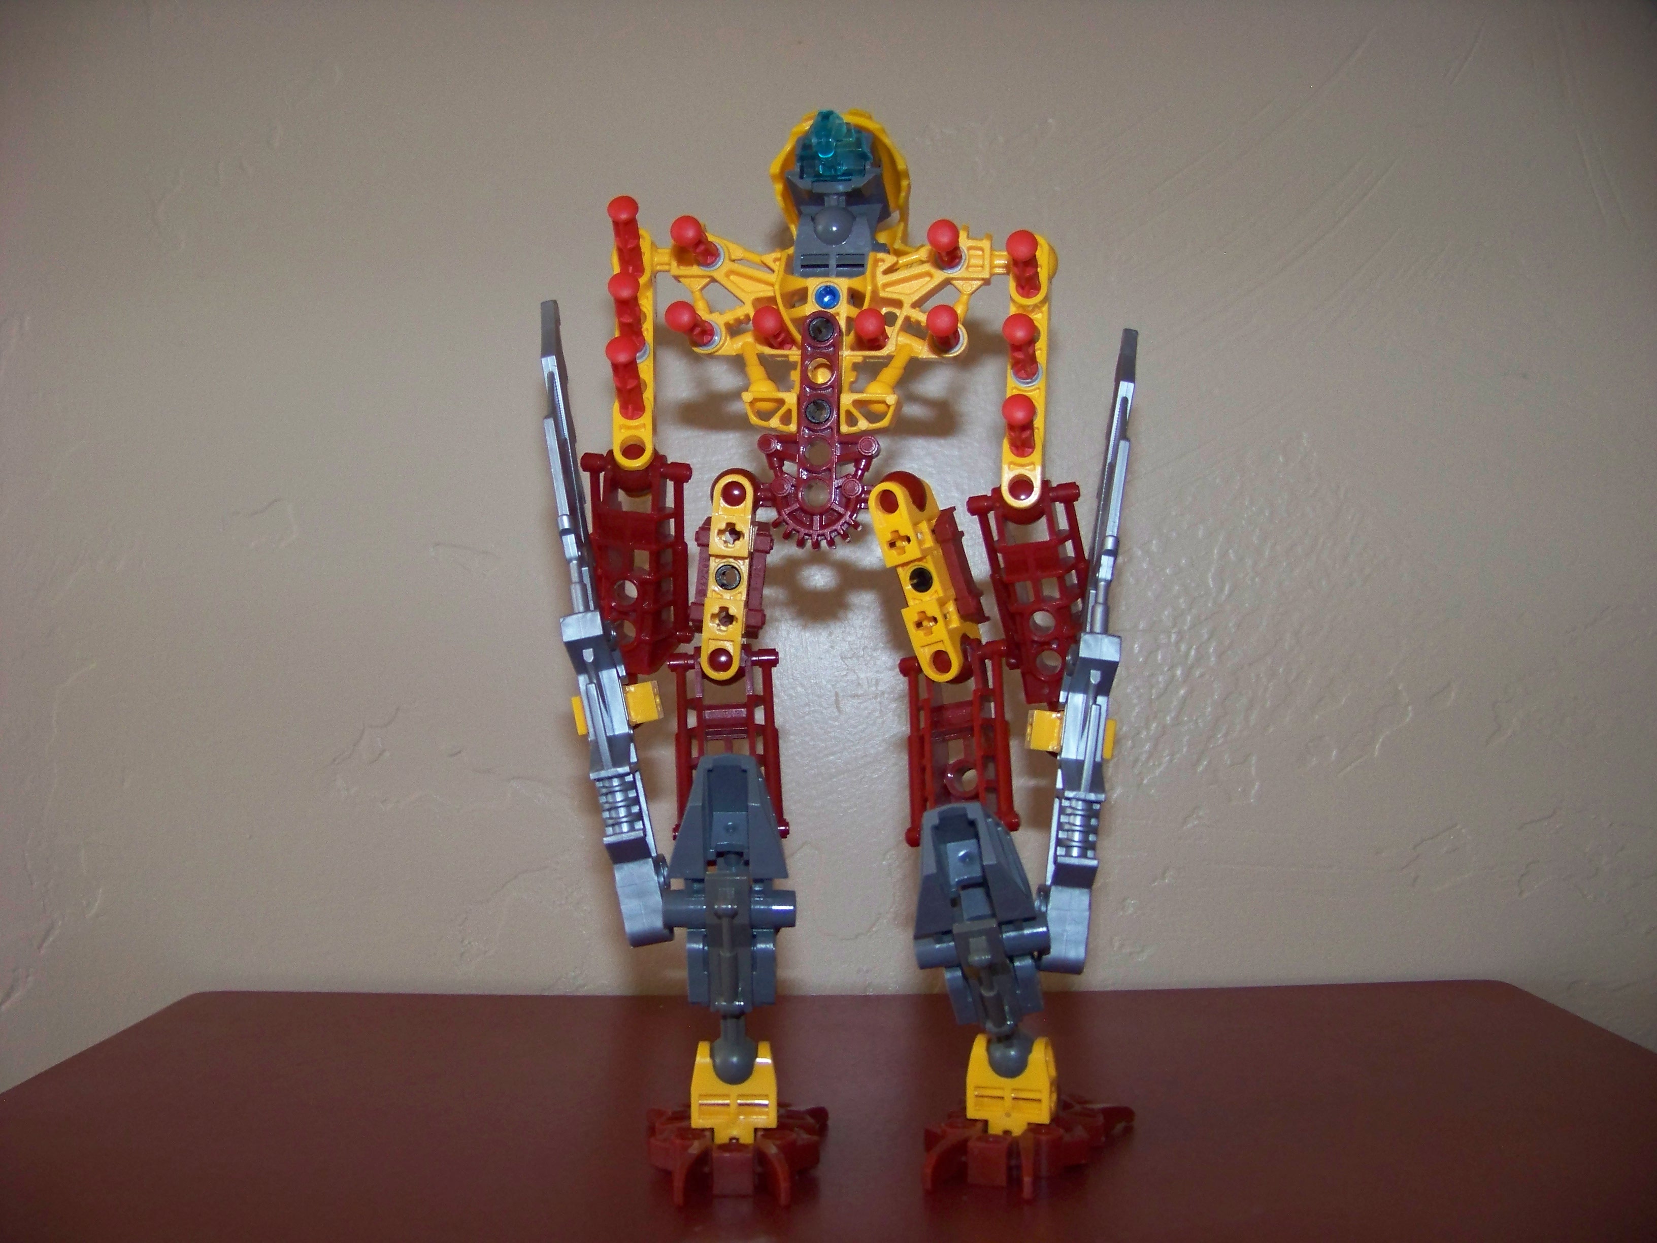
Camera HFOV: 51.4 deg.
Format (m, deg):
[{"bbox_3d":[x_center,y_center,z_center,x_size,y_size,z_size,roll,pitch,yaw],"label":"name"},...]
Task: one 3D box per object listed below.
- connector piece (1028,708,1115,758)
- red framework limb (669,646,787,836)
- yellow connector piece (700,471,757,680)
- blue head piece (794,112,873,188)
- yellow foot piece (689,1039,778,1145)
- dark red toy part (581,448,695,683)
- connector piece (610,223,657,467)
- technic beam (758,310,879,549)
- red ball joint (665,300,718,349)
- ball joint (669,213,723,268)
[{"bbox_3d":[0.047,0.022,0.334,0.017,0.008,0.008,7,0,3],"label":"connector piece"},{"bbox_3d":[-0.019,0.025,0.336,0.023,0.042,0.013,-3,-3,0],"label":"red framework limb"},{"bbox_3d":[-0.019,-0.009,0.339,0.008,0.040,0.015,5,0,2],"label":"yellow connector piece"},{"bbox_3d":[0.001,-0.096,0.349,0.015,0.015,0.014,-1,-1,3],"label":"blue head piece"},{"bbox_3d":[-0.018,0.089,0.330,0.016,0.020,0.012,0,-1,0],"label":"yellow foot piece"},{"bbox_3d":[-0.037,-0.011,0.333,0.021,0.045,0.013,3,12,13],"label":"dark red toy part"},{"bbox_3d":[-0.039,-0.052,0.351,0.008,0.056,0.013,-4,-25,0],"label":"connector piece"},{"bbox_3d":[-0.002,-0.038,0.338,0.024,0.046,0.009,2,3,6],"label":"technic beam"},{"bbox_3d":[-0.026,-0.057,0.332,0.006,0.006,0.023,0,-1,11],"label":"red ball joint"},{"bbox_3d":[-0.025,-0.073,0.330,0.006,0.006,0.020,-1,-1,8],"label":"ball joint"}]

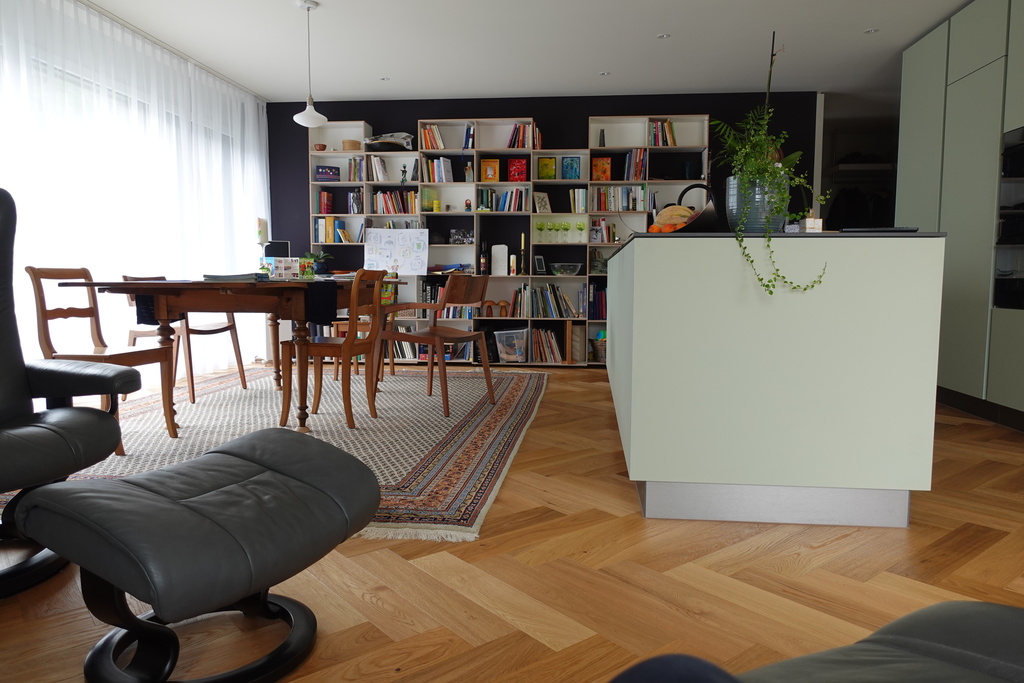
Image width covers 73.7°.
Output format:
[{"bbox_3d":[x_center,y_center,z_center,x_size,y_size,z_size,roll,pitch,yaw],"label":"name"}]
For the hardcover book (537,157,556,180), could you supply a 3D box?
[{"bbox_3d":[0.326,-1.574,6.286,0.171,0.237,0.028,1,5,6],"label":"hardcover book"}]

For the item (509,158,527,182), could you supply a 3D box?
[{"bbox_3d":[0.051,-1.567,6.317,0.176,0.235,0.028,1,5,6],"label":"item"}]

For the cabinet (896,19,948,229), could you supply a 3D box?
[{"bbox_3d":[3.164,-0.883,4.841,0.593,2.481,0.656,1,5,6],"label":"cabinet"}]

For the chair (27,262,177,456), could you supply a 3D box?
[{"bbox_3d":[-1.901,0.074,3.194,0.458,0.834,0.411,1,5,9],"label":"chair"}]

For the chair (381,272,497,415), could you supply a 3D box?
[{"bbox_3d":[-0.472,-0.002,4.221,0.577,0.806,0.600,3,6,31],"label":"chair"}]

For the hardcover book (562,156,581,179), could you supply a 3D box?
[{"bbox_3d":[0.542,-1.569,6.261,0.174,0.235,0.028,1,5,6],"label":"hardcover book"}]

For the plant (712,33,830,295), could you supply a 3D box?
[{"bbox_3d":[0.835,-0.575,2.232,0.379,0.837,0.371,1,5,6],"label":"plant"}]

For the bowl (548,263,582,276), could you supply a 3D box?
[{"bbox_3d":[0.500,-0.661,6.333,0.306,0.108,0.306,1,5,6],"label":"bowl"}]

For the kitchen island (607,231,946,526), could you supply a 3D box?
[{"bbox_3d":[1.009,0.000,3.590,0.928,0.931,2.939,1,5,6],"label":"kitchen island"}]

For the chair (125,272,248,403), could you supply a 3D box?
[{"bbox_3d":[-2.208,-0.039,4.582,0.577,0.798,0.616,1,5,8],"label":"chair"}]

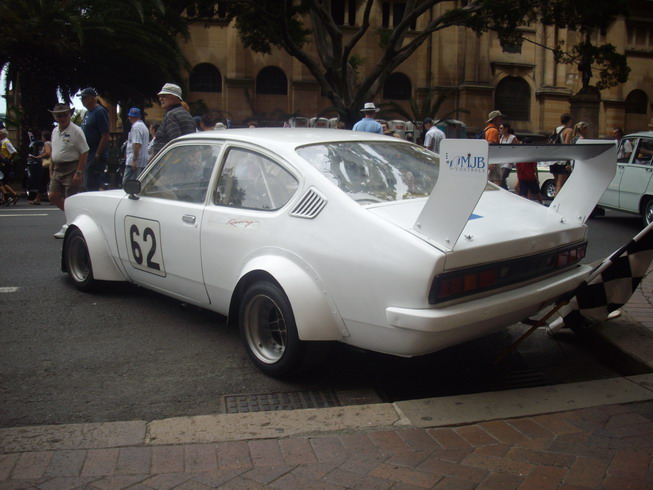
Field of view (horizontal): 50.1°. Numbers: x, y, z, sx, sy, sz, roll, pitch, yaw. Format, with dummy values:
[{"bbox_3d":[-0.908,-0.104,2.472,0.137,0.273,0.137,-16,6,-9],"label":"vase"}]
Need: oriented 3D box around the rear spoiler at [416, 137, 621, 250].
[{"bbox_3d":[0.976,-0.276,3.446,1.220,0.485,0.385,-8,14,-43],"label":"rear spoiler"}]

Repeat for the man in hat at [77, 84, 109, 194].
[{"bbox_3d":[-2.942,-1.083,8.988,0.400,1.840,0.550,-8,13,-44],"label":"man in hat"}]

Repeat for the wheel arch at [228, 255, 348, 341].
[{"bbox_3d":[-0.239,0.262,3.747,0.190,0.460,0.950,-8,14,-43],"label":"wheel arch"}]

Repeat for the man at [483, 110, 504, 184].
[{"bbox_3d":[3.008,-1.536,12.784,0.450,1.800,0.520,1,9,0],"label":"man"}]

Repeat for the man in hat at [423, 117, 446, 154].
[{"bbox_3d":[2.187,-1.735,14.379,0.520,1.730,0.360,-7,12,-40],"label":"man in hat"}]

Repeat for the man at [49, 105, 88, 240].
[{"bbox_3d":[-3.258,-0.923,8.878,0.520,1.720,0.440,5,10,22],"label":"man"}]

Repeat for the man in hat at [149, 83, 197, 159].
[{"bbox_3d":[-1.614,-0.777,7.386,0.420,1.820,0.560,2,9,7],"label":"man in hat"}]

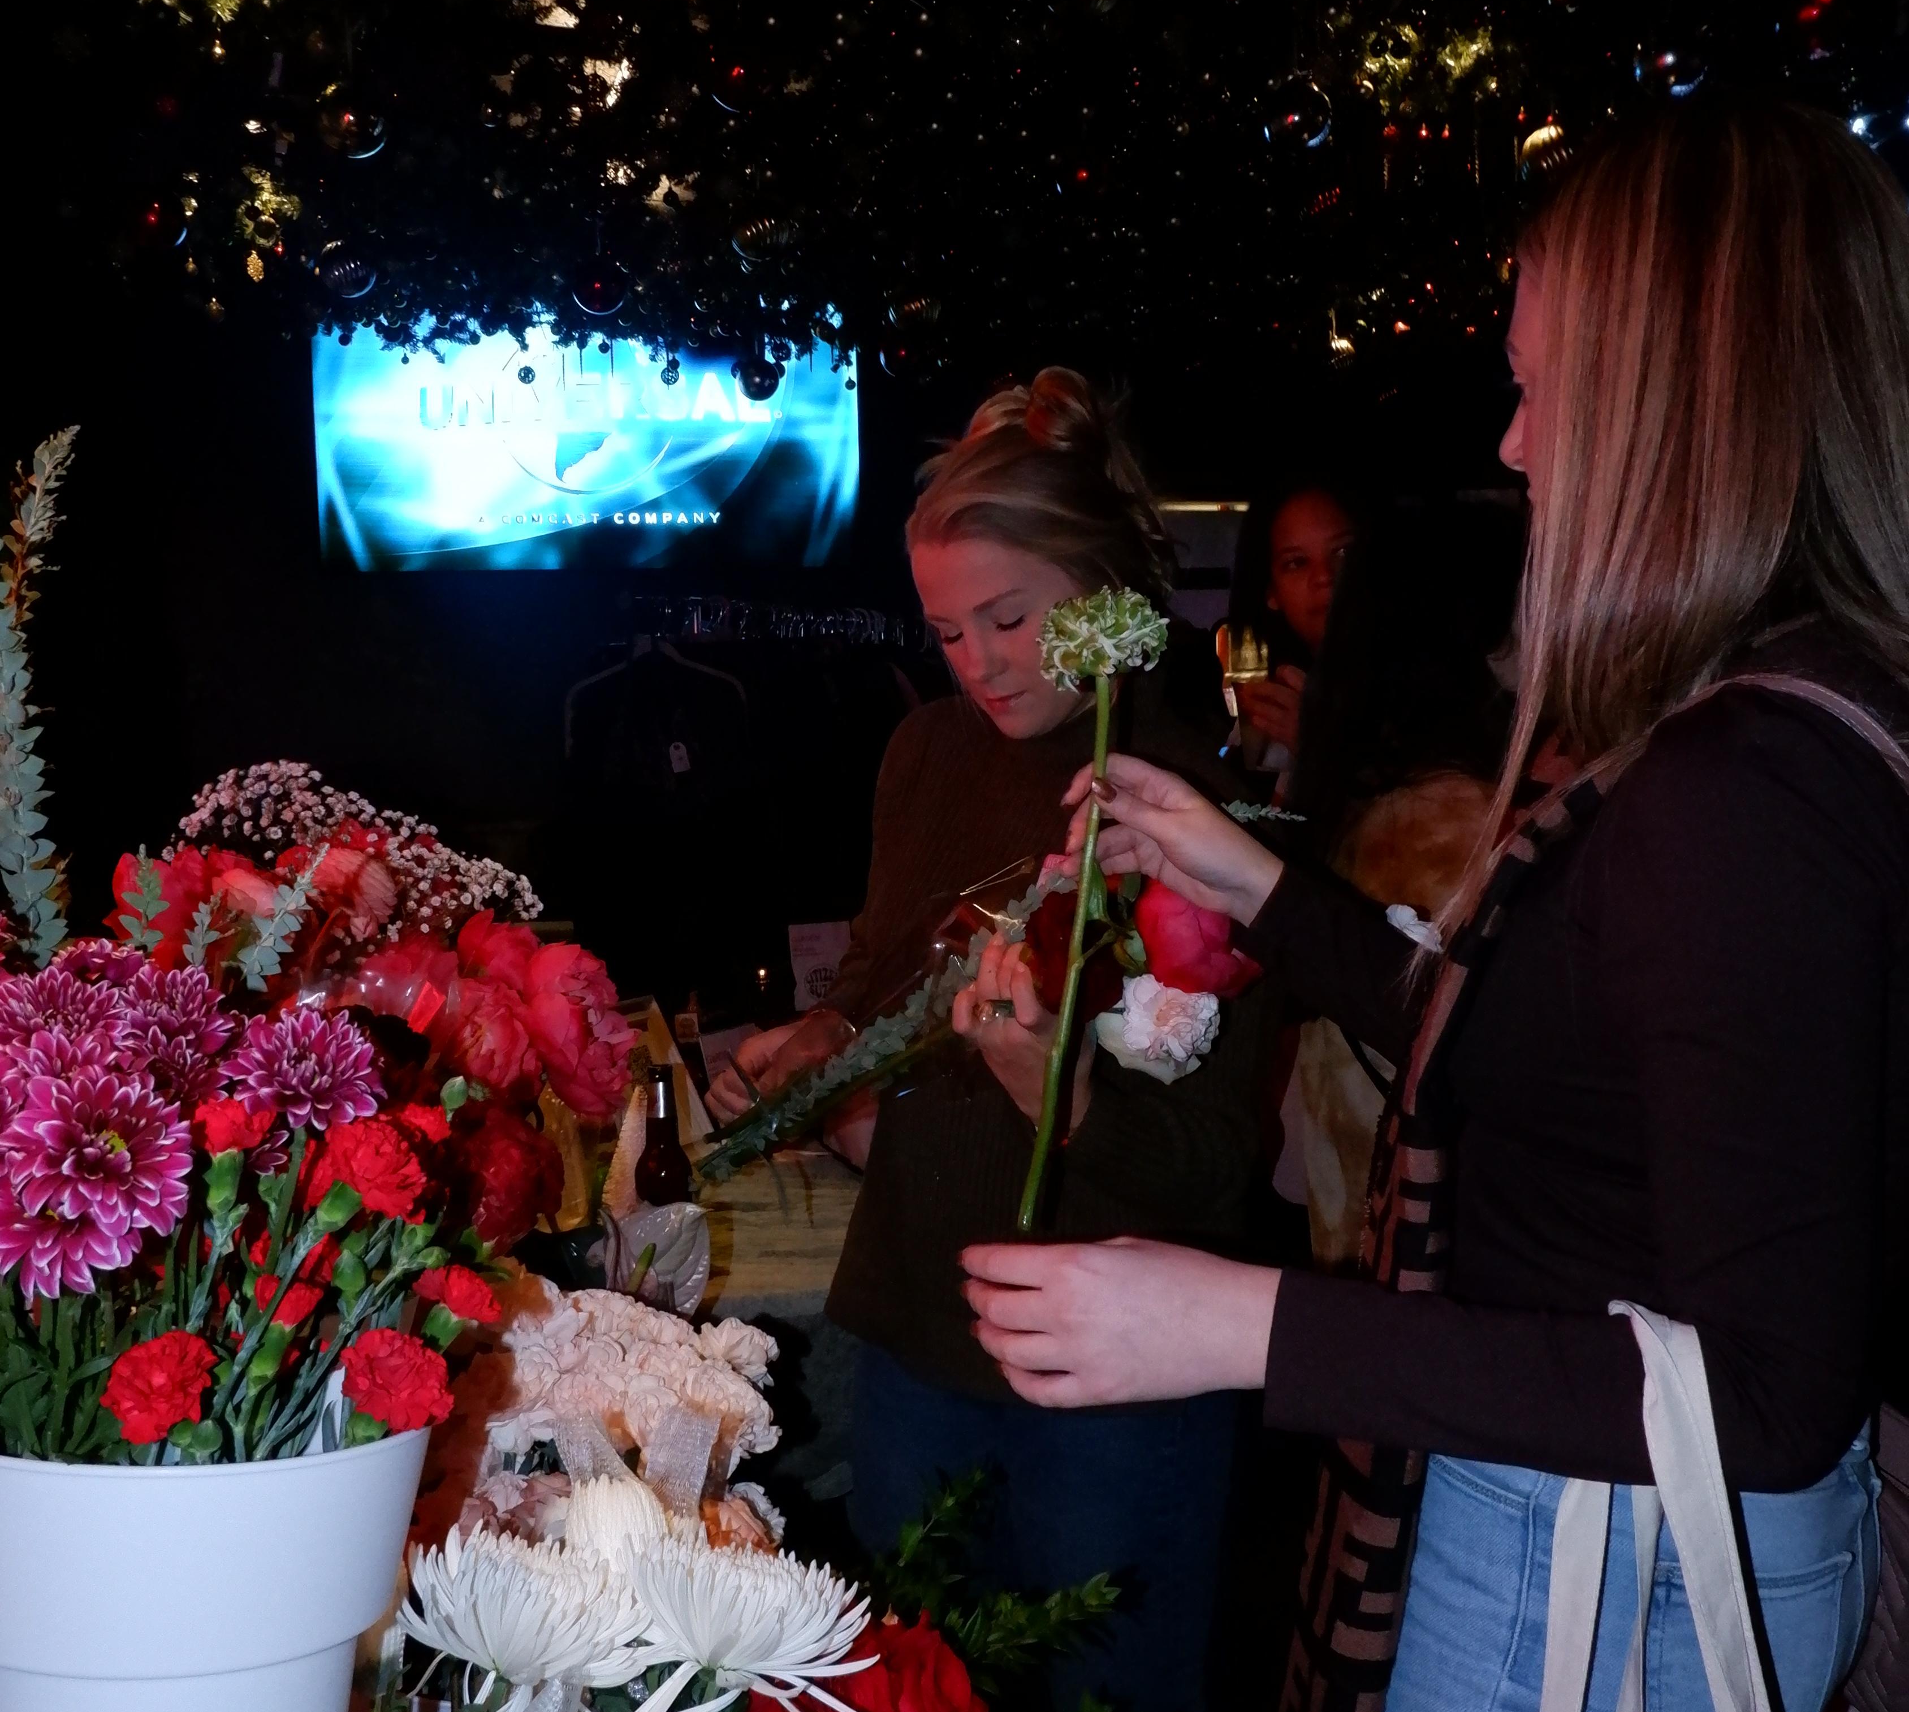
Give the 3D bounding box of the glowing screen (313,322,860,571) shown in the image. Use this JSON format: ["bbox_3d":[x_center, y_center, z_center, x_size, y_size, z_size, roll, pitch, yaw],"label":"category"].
[{"bbox_3d":[-0.813,-0.976,4.595,1.200,0.680,0.060,-3,8,-11],"label":"glowing screen"}]

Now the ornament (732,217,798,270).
[{"bbox_3d":[-0.255,-0.841,2.800,0.090,0.090,0.090,-1,7,0],"label":"ornament"}]

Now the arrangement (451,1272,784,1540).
[{"bbox_3d":[-0.207,0.345,1.280,0.210,0.190,0.200,-1,7,0],"label":"arrangement"}]

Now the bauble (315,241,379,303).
[{"bbox_3d":[-0.878,-0.849,3.000,0.090,0.095,0.090,-1,7,0],"label":"bauble"}]

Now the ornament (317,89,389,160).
[{"bbox_3d":[-0.785,-0.956,2.700,0.090,0.095,0.090,-1,7,0],"label":"ornament"}]

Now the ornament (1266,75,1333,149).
[{"bbox_3d":[0.450,-0.972,2.700,0.090,0.095,0.090,-1,7,0],"label":"ornament"}]

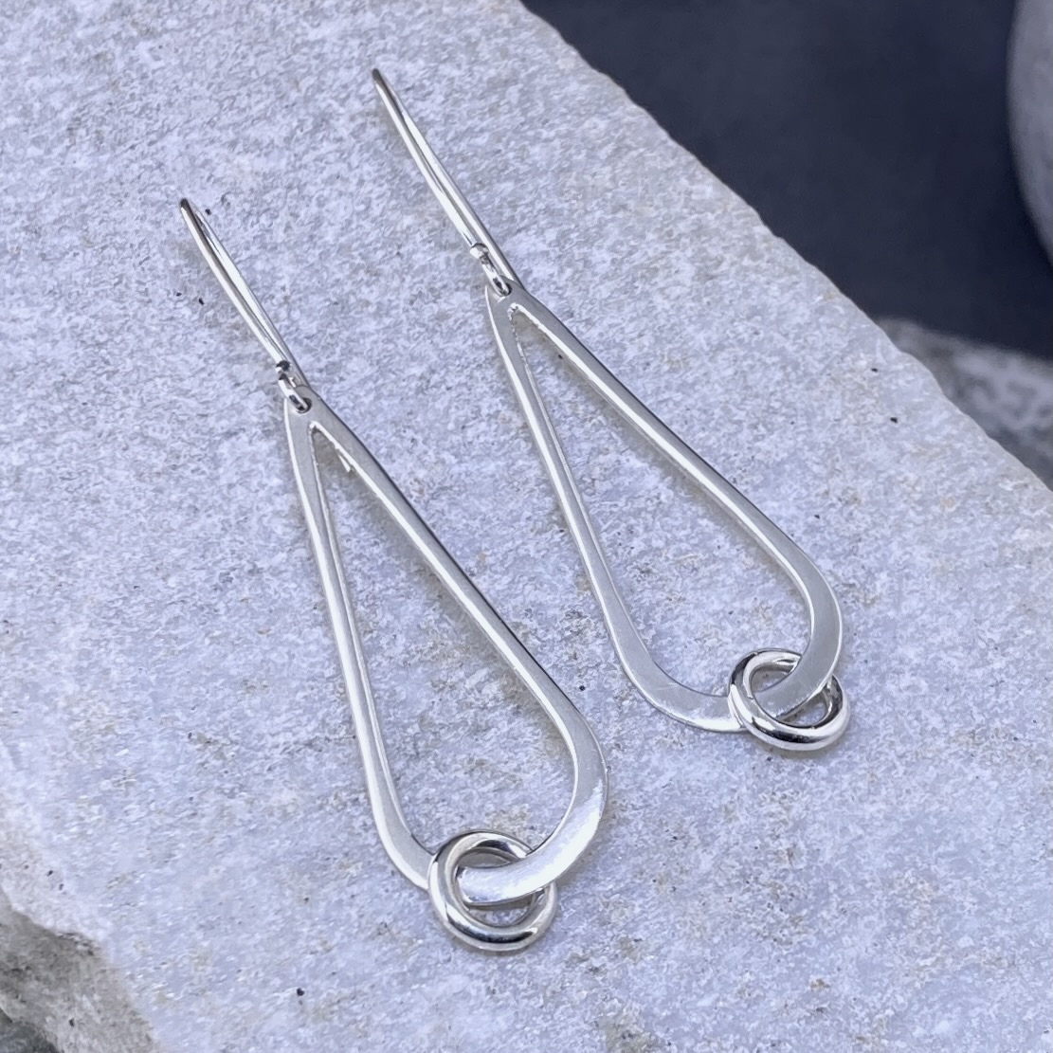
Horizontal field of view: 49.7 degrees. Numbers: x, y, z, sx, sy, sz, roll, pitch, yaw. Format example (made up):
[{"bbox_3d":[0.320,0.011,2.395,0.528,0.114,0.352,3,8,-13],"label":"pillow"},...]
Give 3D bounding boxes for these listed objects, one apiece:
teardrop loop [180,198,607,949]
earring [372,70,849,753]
[{"bbox_3d":[-0.013,-0.003,0.091,0.016,0.008,0.073,-23,61,-5],"label":"teardrop loop"},{"bbox_3d":[0.003,-0.015,0.095,0.015,0.008,0.077,-24,61,-6],"label":"earring"}]

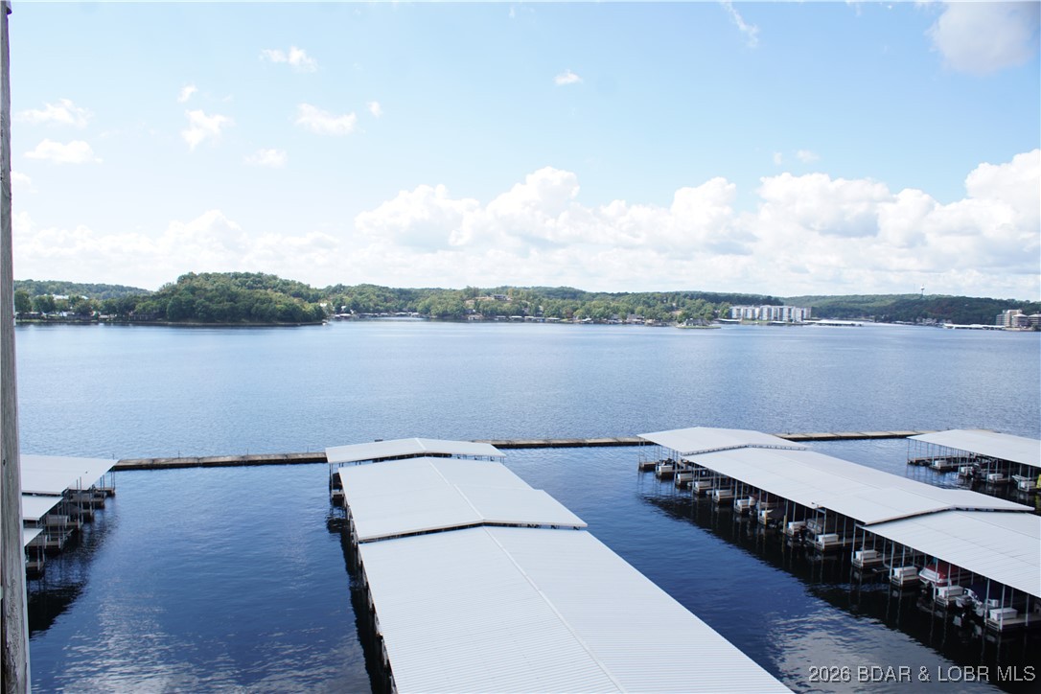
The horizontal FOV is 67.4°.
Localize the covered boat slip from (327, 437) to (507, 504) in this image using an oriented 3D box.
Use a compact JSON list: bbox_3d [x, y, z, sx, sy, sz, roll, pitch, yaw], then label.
[{"bbox_3d":[-13.210,15.020,98.020,21.410,5.700,8.470,0,3,-16],"label":"covered boat slip"}]

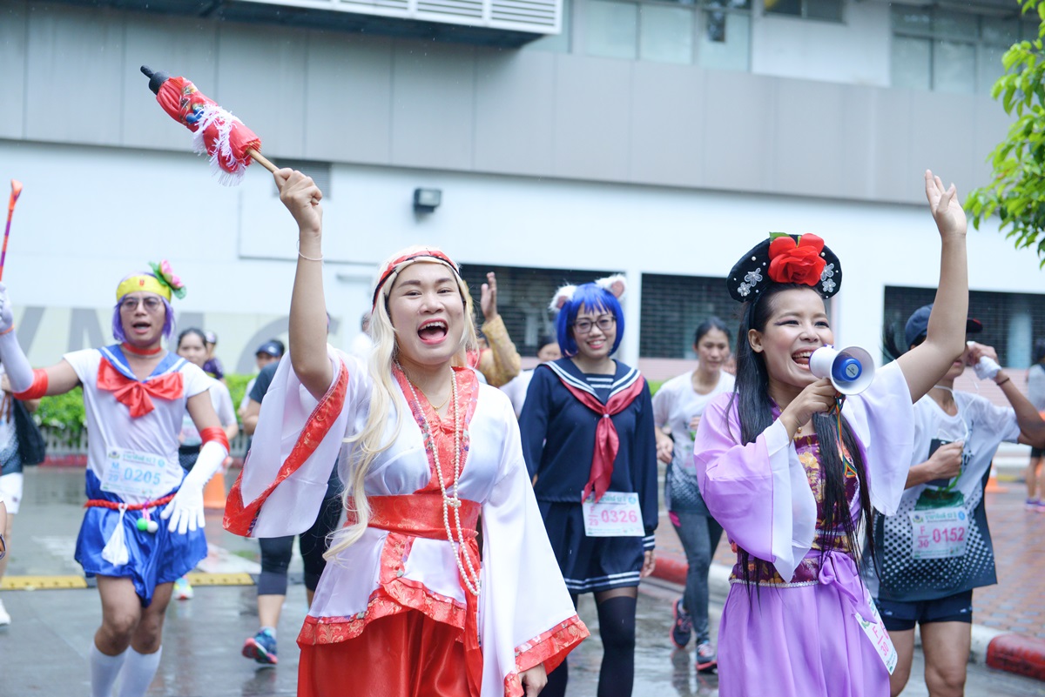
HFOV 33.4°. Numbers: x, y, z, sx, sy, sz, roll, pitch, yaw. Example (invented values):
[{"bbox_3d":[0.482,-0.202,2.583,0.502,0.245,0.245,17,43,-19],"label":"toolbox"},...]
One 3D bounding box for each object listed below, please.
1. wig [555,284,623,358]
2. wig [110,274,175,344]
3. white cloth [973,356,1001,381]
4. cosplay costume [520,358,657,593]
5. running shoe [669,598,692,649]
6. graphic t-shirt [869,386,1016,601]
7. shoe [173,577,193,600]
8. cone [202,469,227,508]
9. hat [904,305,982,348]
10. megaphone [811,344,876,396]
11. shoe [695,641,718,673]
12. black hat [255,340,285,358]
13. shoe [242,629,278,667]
[{"bbox_3d":[0.232,-0.094,5.900,0.220,0.245,0.240,-9,0,-6],"label":"wig"},{"bbox_3d":[-1.284,-0.139,5.920,0.212,0.240,0.235,-1,0,-5],"label":"wig"},{"bbox_3d":[1.461,0.063,5.480,0.095,0.085,0.060,1,-1,11],"label":"white cloth"},{"bbox_3d":[0.225,0.439,5.970,0.465,0.815,0.300,2,0,-14],"label":"cosplay costume"},{"bbox_3d":[0.768,1.334,8.470,0.095,0.255,0.105,5,-34,-12],"label":"running shoe"},{"bbox_3d":[1.374,0.492,5.720,0.500,0.680,0.300,1,-1,-6],"label":"graphic t-shirt"},{"bbox_3d":[-1.896,1.340,9.750,0.100,0.115,0.260,1,-1,-9],"label":"shoe"},{"bbox_3d":[-2.752,1.067,15.503,0.370,0.700,0.370,2,0,0],"label":"cone"},{"bbox_3d":[1.295,-0.068,5.370,0.175,0.135,0.260,2,-8,-43],"label":"hat"},{"bbox_3d":[0.616,0.053,3.400,0.098,0.135,0.140,2,5,-17],"label":"megaphone"},{"bbox_3d":[0.808,1.338,7.570,0.100,0.115,0.260,1,-8,-8],"label":"shoe"},{"bbox_3d":[-1.870,0.010,12.900,0.175,0.135,0.255,1,8,36],"label":"black hat"},{"bbox_3d":[-1.143,1.303,7.600,0.095,0.110,0.255,3,-22,24],"label":"shoe"}]

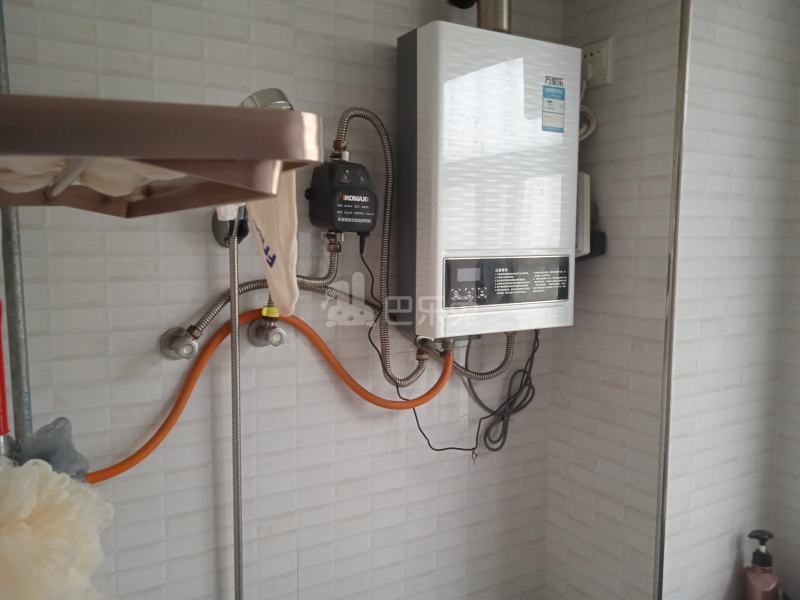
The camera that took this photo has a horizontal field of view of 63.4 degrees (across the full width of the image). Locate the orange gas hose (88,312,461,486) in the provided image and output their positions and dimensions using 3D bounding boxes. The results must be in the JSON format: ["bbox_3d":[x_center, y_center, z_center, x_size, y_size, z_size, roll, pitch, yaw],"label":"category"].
[{"bbox_3d":[-0.183,0.136,1.080,0.636,0.240,0.060,-3,6,-31],"label":"orange gas hose"}]

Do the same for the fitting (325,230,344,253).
[{"bbox_3d":[-0.112,-0.099,1.095,0.028,0.037,0.027,0,5,0],"label":"fitting"}]

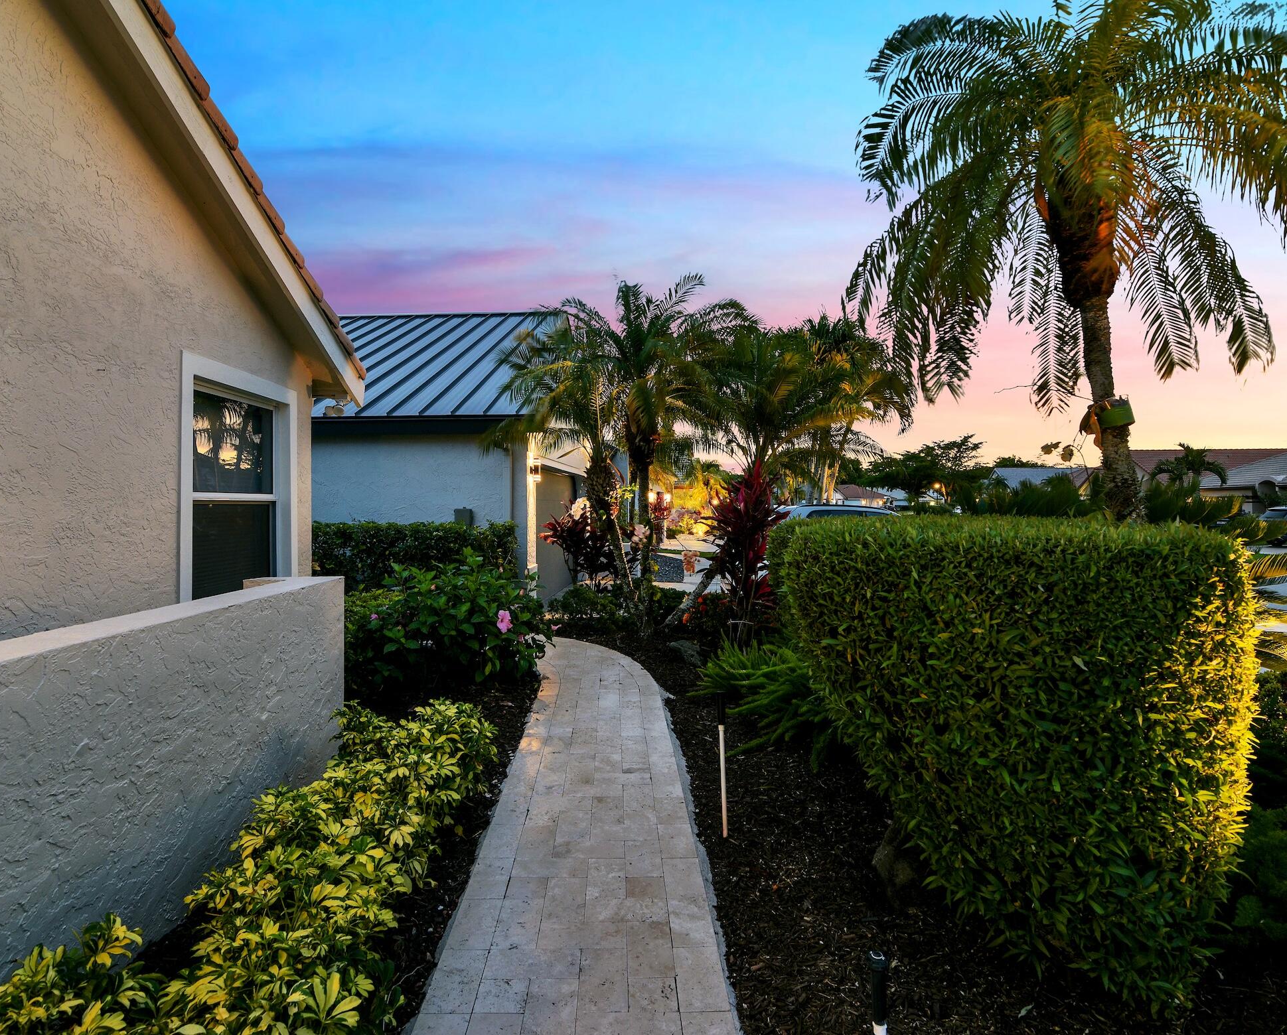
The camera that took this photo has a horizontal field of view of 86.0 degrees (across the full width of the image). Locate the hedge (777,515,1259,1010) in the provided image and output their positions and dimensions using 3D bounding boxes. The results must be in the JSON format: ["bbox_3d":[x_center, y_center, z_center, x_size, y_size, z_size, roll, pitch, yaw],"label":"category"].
[{"bbox_3d":[1.270,0.765,2.850,1.450,1.420,1.250,0,0,12],"label":"hedge"}]

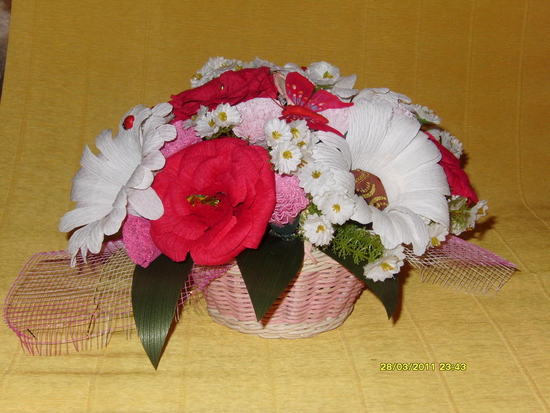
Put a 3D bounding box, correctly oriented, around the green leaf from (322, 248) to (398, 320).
[{"bbox_3d":[0.074,0.059,0.838,0.043,0.080,0.025,-33,-7,-15],"label":"green leaf"}]

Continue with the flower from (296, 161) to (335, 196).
[{"bbox_3d":[0.032,-0.021,0.775,0.029,0.028,0.013,0,-9,0],"label":"flower"}]

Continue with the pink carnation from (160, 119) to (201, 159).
[{"bbox_3d":[-0.075,-0.054,0.815,0.045,0.038,0.045,9,63,25],"label":"pink carnation"}]

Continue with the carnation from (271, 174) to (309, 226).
[{"bbox_3d":[0.010,-0.005,0.800,0.038,0.044,0.036,-1,-11,-3],"label":"carnation"}]

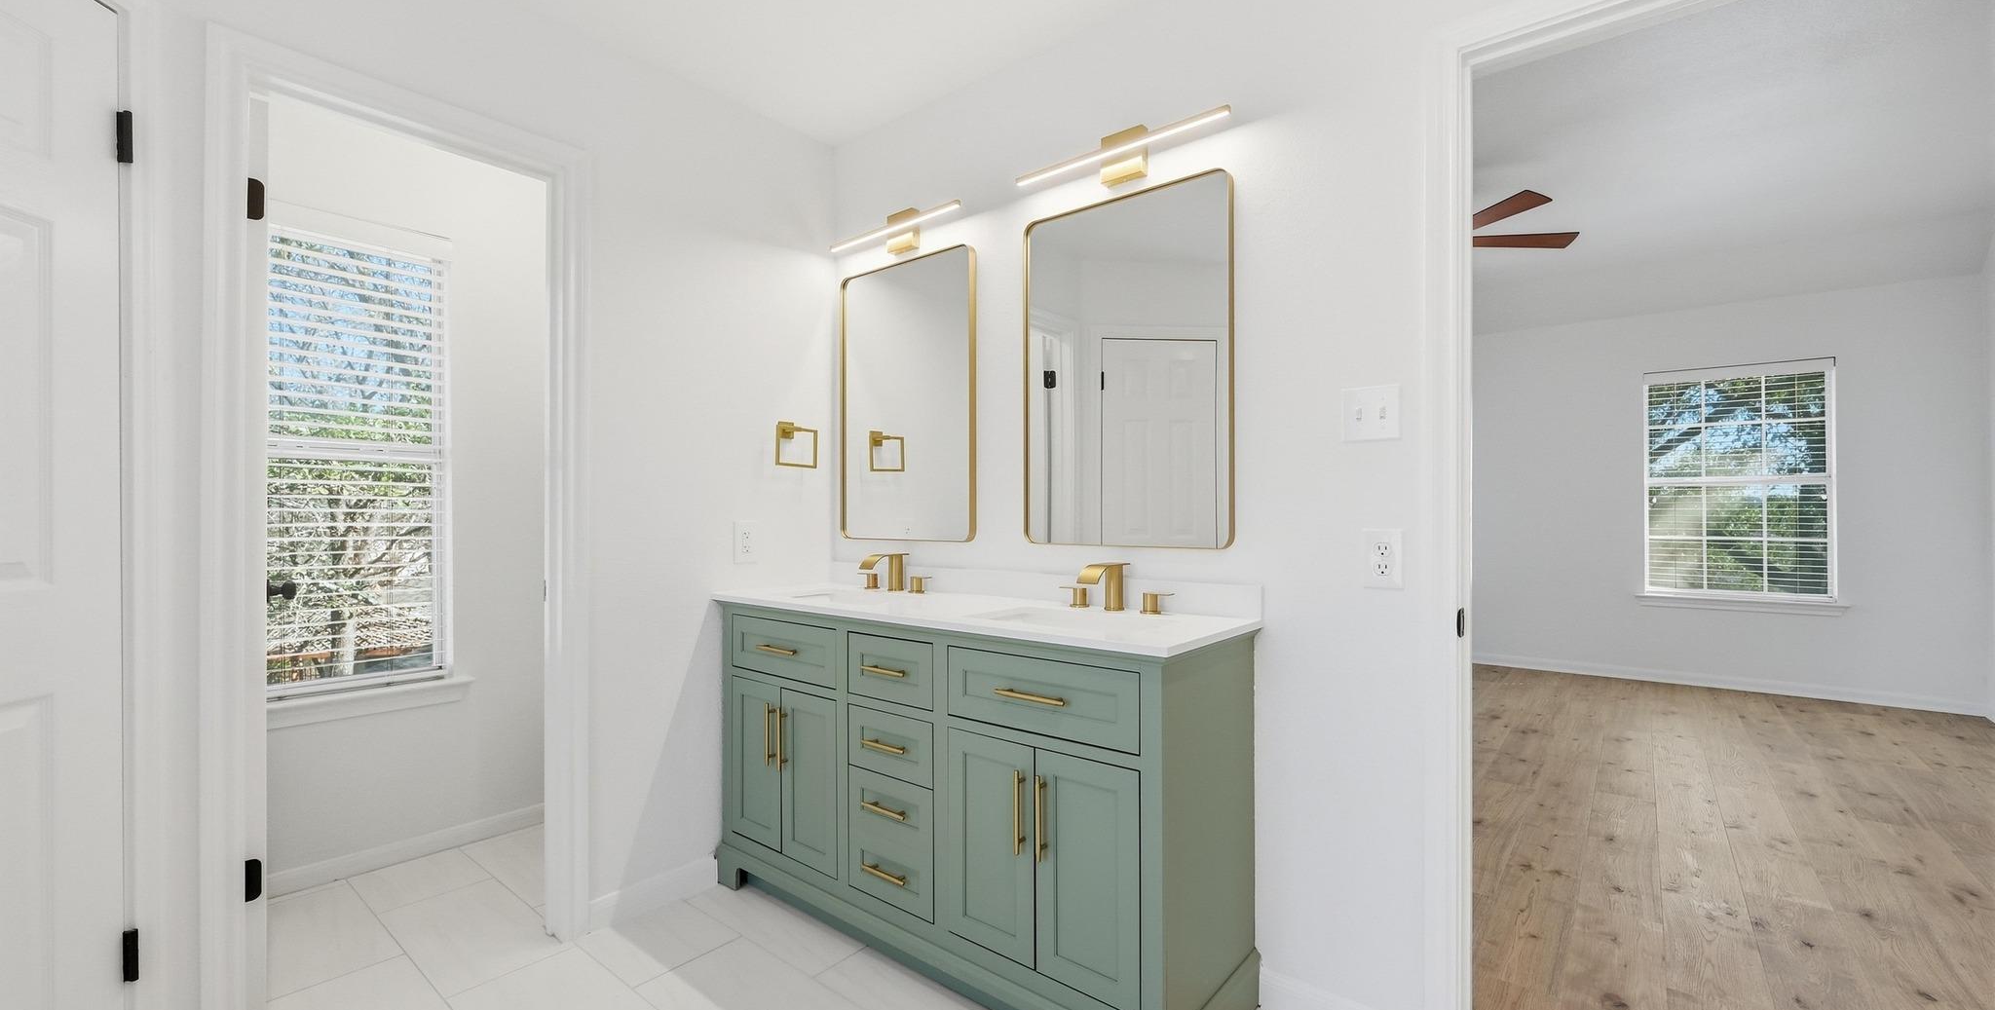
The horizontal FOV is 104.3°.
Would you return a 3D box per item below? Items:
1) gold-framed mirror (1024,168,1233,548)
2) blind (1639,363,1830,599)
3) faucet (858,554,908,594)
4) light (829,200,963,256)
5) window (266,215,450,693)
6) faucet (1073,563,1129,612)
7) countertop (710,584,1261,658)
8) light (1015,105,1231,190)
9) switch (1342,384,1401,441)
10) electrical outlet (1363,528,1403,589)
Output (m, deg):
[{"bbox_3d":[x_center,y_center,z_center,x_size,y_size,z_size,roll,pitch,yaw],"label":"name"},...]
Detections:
[{"bbox_3d":[0.314,-0.340,2.005,0.604,0.895,0.035,-1,-1,39],"label":"gold-framed mirror"},{"bbox_3d":[4.662,-0.140,4.907,0.873,1.460,0.081,-1,-1,39],"label":"blind"},{"bbox_3d":[-0.351,0.216,2.432,0.060,0.120,0.153,-1,-1,39],"label":"faucet"},{"bbox_3d":[-0.323,-0.886,2.505,0.608,0.123,0.078,-1,-1,39],"label":"light"},{"bbox_3d":[-2.068,-0.162,2.433,0.070,1.468,0.593,-1,-1,39],"label":"window"},{"bbox_3d":[0.267,0.208,1.923,0.060,0.118,0.153,-1,-1,39],"label":"faucet"},{"bbox_3d":[-0.139,0.279,2.102,1.549,0.018,0.469,-1,-1,39],"label":"countertop"},{"bbox_3d":[0.311,-0.902,1.984,0.617,0.123,0.078,-1,-1,39],"label":"light"},{"bbox_3d":[0.784,-0.191,1.629,0.111,0.116,0.014,-1,-1,39],"label":"switch"},{"bbox_3d":[0.803,0.113,1.613,0.074,0.125,0.012,-1,-1,39],"label":"electrical outlet"}]

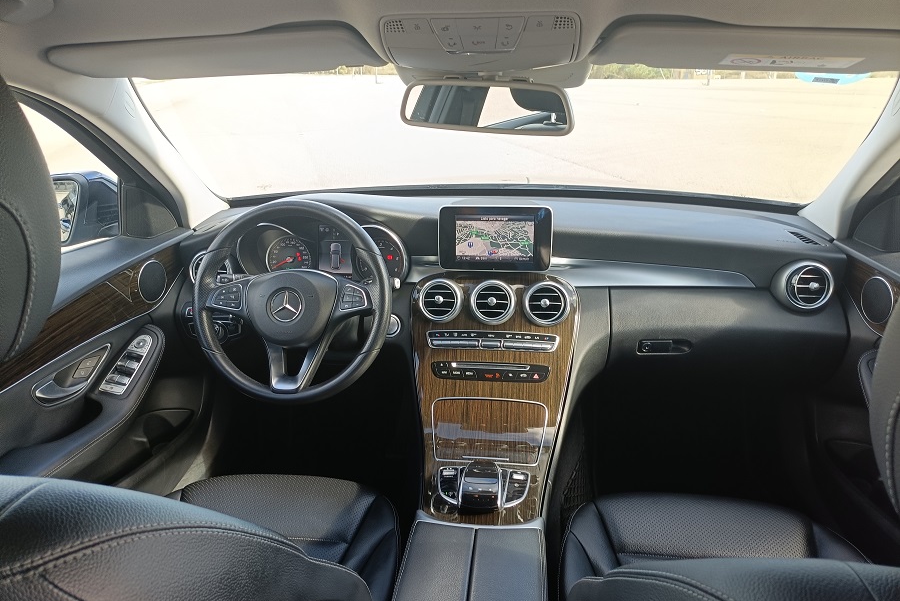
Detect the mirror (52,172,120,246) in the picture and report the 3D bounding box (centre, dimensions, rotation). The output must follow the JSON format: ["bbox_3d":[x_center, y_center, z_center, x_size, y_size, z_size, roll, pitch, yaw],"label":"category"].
[{"bbox_3d":[-0.823,-0.193,1.404,0.235,0.165,0.160,-2,20,-5],"label":"mirror"}]

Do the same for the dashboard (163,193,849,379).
[{"bbox_3d":[0.100,-0.050,1.397,1.380,0.315,0.430,2,20,7],"label":"dashboard"}]

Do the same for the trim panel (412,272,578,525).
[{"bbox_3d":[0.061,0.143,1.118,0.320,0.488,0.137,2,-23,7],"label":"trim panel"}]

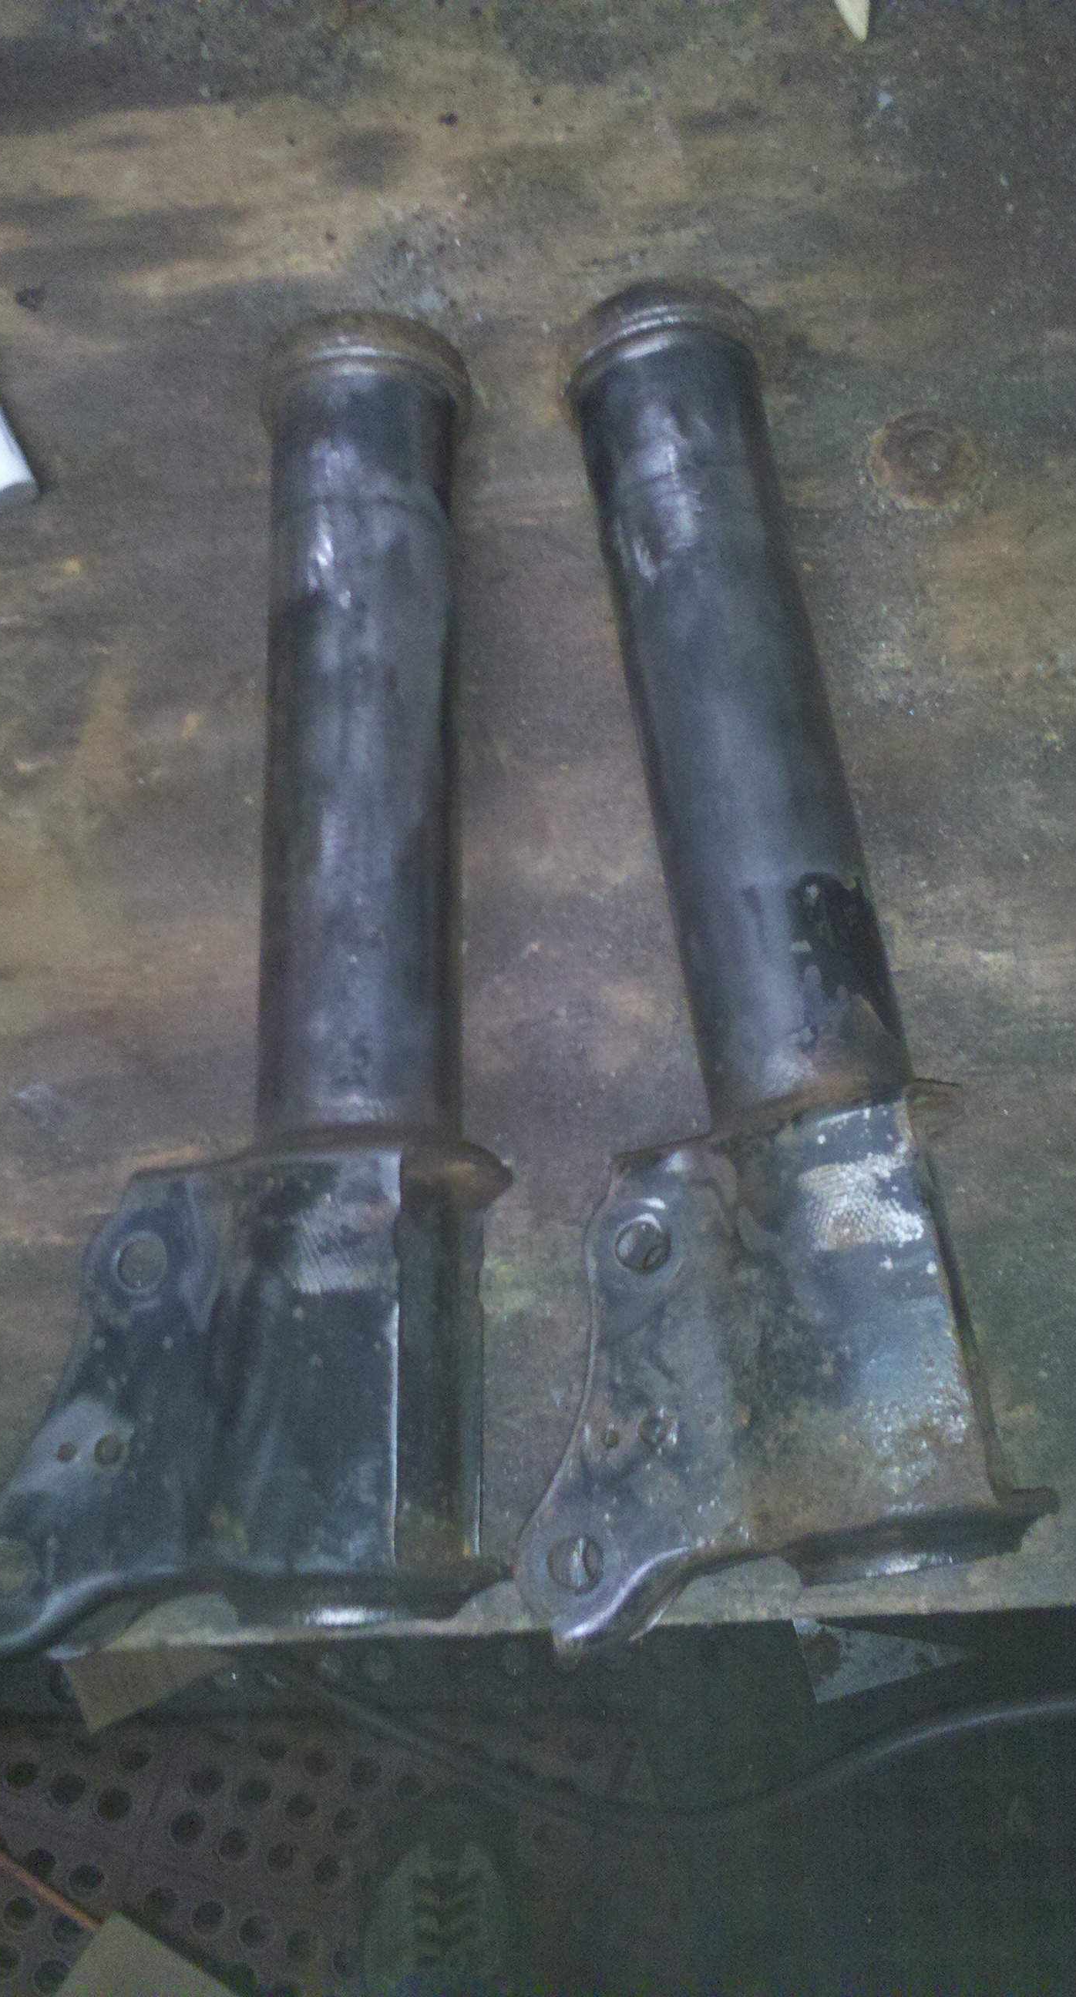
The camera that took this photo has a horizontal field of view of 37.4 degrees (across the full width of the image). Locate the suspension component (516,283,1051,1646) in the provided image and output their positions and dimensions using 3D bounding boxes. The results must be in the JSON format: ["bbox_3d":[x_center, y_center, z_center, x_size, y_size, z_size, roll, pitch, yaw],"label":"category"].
[{"bbox_3d":[0.036,-0.020,0.417,0.125,0.063,0.341,-12,73,9],"label":"suspension component"}]

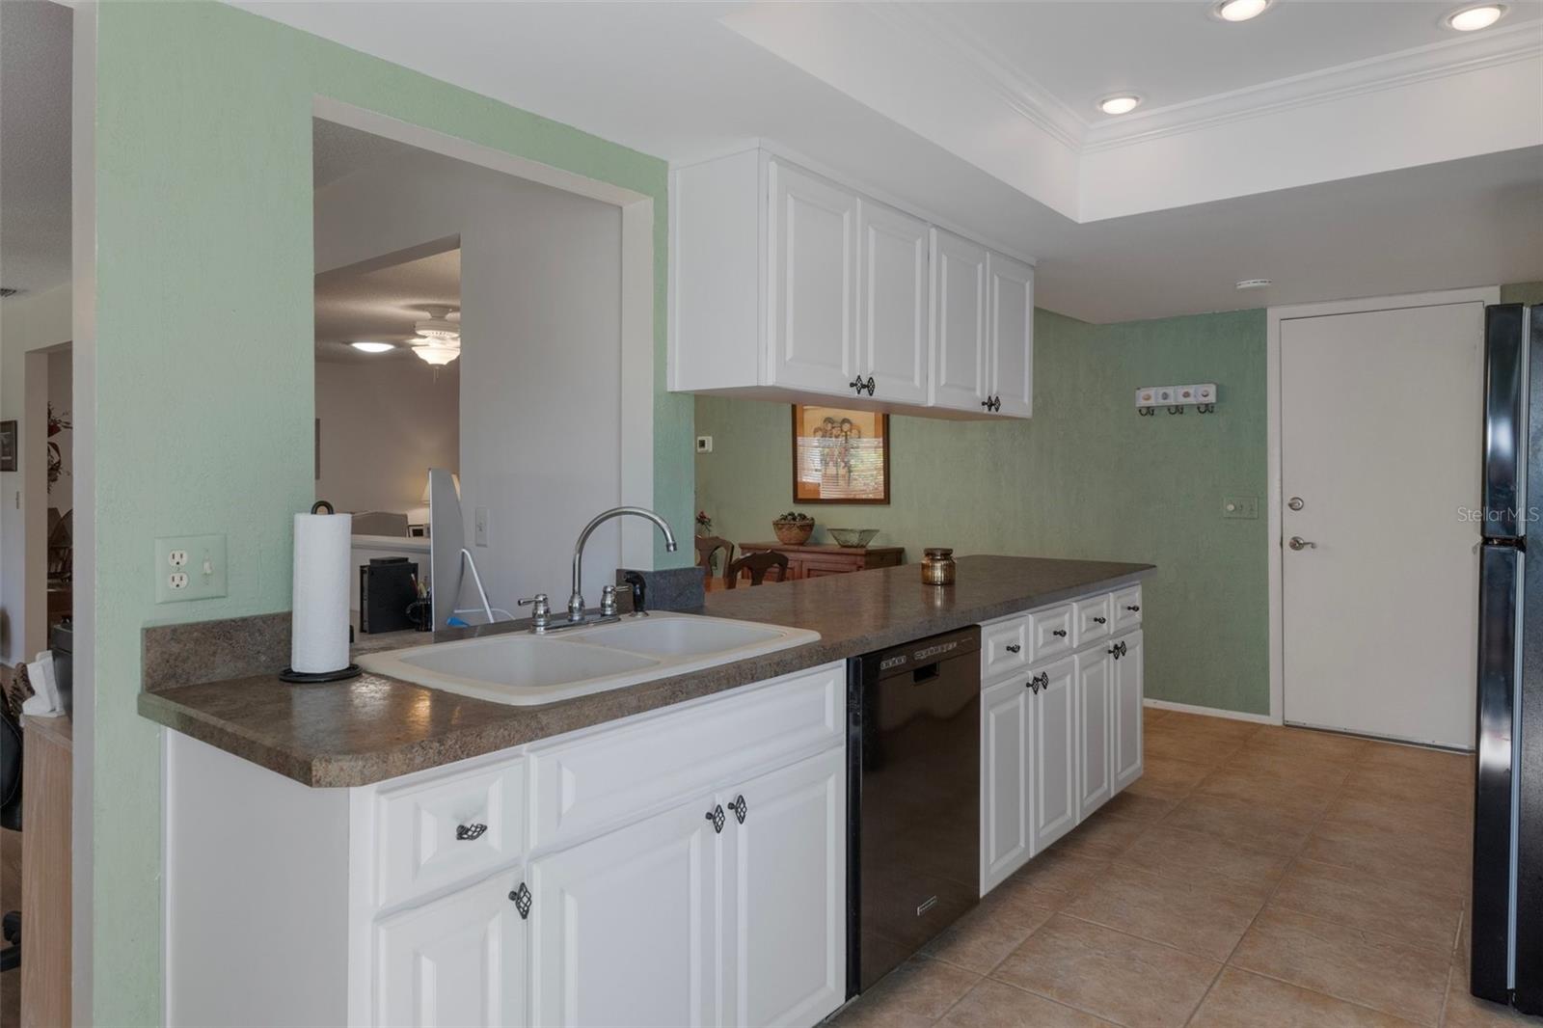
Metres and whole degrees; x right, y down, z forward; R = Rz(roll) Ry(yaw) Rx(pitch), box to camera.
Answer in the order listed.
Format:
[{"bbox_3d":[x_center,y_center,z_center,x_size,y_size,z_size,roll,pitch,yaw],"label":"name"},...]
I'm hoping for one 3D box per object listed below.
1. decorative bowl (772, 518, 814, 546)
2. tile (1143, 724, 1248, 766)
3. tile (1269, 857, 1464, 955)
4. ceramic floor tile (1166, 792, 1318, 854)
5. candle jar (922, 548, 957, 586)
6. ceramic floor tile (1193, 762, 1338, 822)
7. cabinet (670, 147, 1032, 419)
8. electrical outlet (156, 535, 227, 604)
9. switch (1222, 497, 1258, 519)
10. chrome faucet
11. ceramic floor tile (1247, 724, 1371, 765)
[{"bbox_3d":[0.155,0.136,6.272,0.285,0.180,0.285,0,2,0],"label":"decorative bowl"},{"bbox_3d":[1.969,1.118,4.323,0.453,0.010,0.453,1,2,40],"label":"tile"},{"bbox_3d":[1.832,1.193,2.774,0.457,0.010,0.457,1,2,40],"label":"tile"},{"bbox_3d":[1.736,1.145,3.340,0.453,0.010,0.453,1,2,40],"label":"ceramic floor tile"},{"bbox_3d":[0.618,0.193,3.323,0.126,0.135,0.126,0,1,0],"label":"candle jar"},{"bbox_3d":[2.072,1.172,3.778,0.457,0.010,0.457,1,2,40],"label":"ceramic floor tile"},{"bbox_3d":[0.392,-0.668,3.089,0.350,0.620,1.700,1,2,40],"label":"cabinet"},{"bbox_3d":[-1.017,0.096,1.583,0.011,0.114,0.116,1,2,40],"label":"electrical outlet"},{"bbox_3d":[2.455,-0.026,4.709,0.165,0.113,0.018,1,2,40],"label":"switch"},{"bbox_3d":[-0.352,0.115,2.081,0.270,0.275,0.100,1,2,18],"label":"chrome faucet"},{"bbox_3d":[2.611,1.117,4.380,0.453,0.010,0.453,1,2,40],"label":"ceramic floor tile"}]

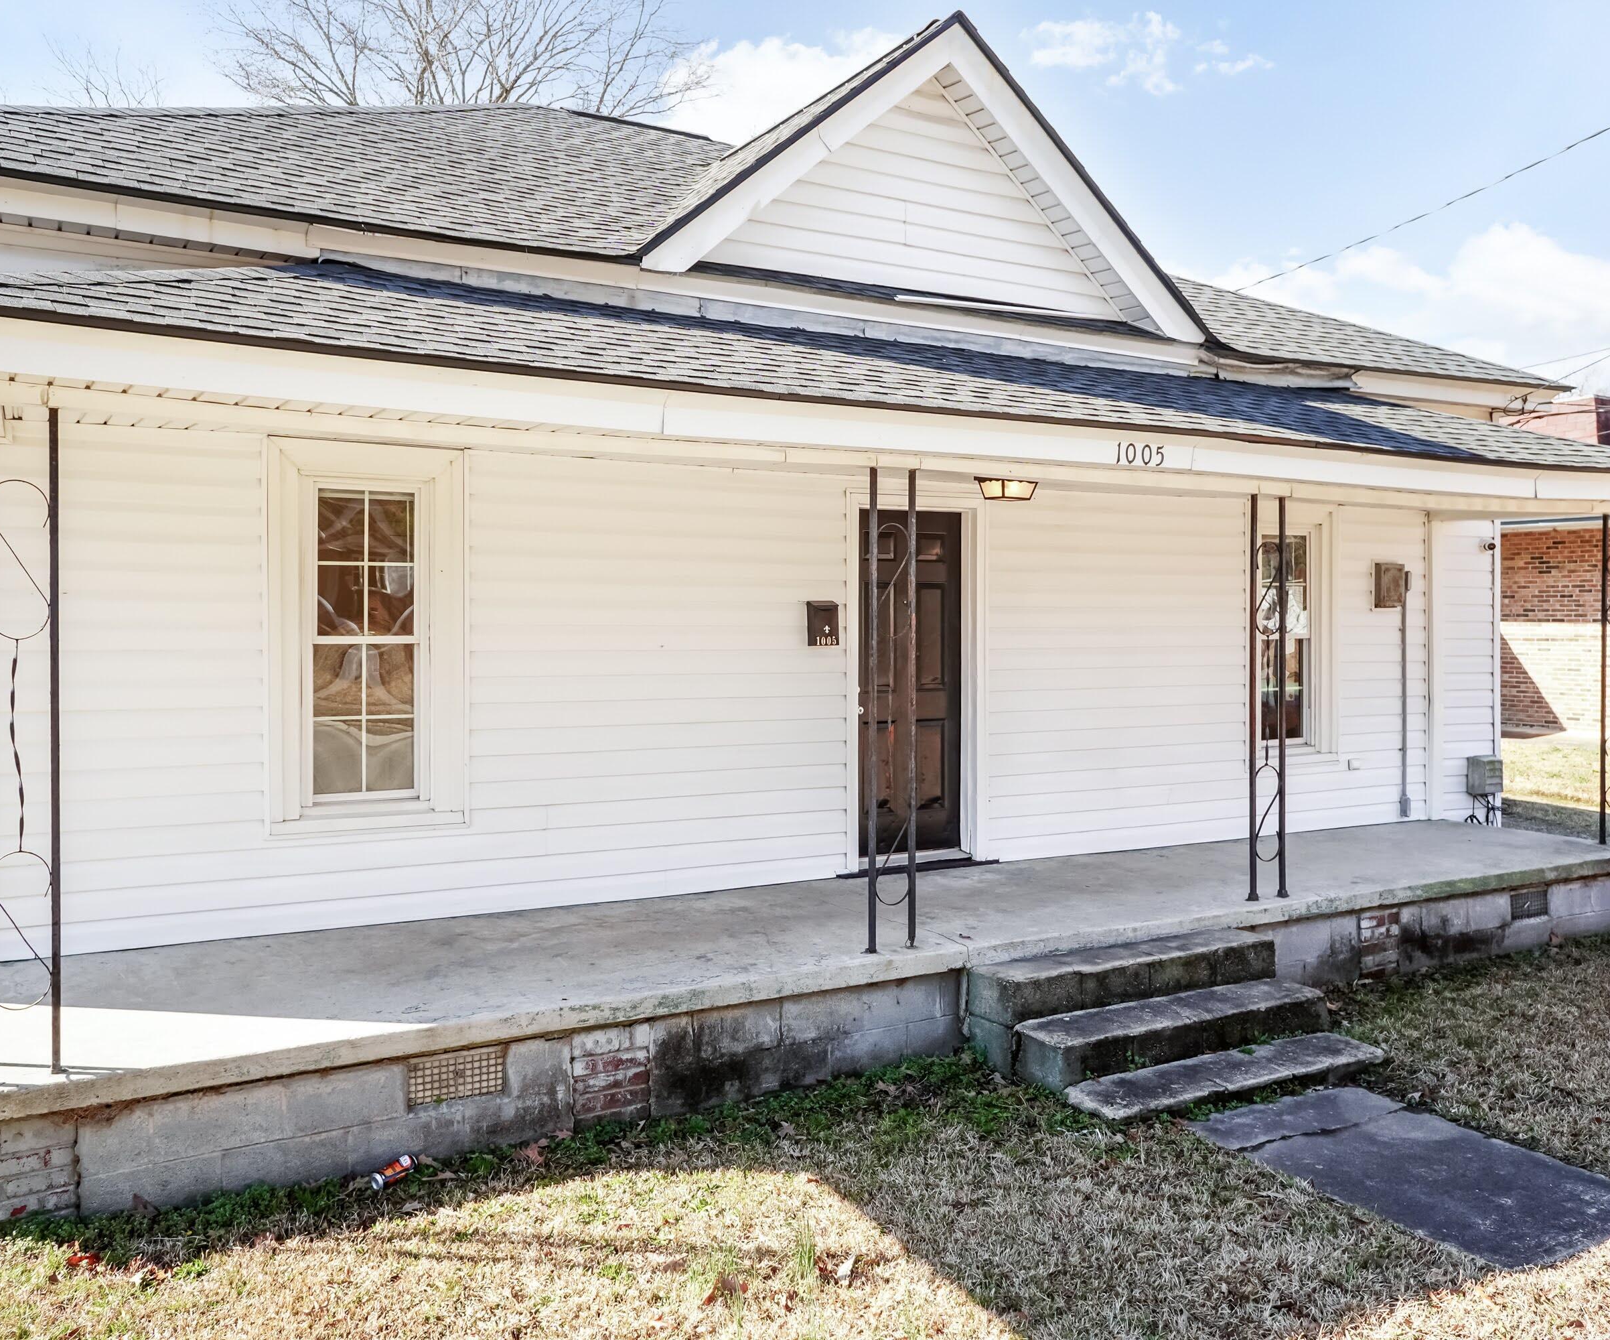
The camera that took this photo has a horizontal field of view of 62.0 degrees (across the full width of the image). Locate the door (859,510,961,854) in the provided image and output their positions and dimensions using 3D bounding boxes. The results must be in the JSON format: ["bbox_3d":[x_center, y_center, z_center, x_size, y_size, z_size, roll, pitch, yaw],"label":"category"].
[{"bbox_3d":[0.584,0.073,7.924,0.810,2.020,0.050,-1,1,-29],"label":"door"}]

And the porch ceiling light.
[{"bbox_3d":[1.080,-0.954,7.125,0.250,0.115,0.250,-1,1,-29],"label":"porch ceiling light"}]

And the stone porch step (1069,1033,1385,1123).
[{"bbox_3d":[1.847,1.774,5.822,1.600,0.085,0.340,-1,1,-29],"label":"stone porch step"}]

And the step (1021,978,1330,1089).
[{"bbox_3d":[1.692,1.663,6.115,1.610,0.210,0.365,-1,1,-29],"label":"step"}]

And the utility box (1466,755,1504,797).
[{"bbox_3d":[5.170,0.808,10.181,0.200,0.267,0.155,-1,1,-29],"label":"utility box"}]

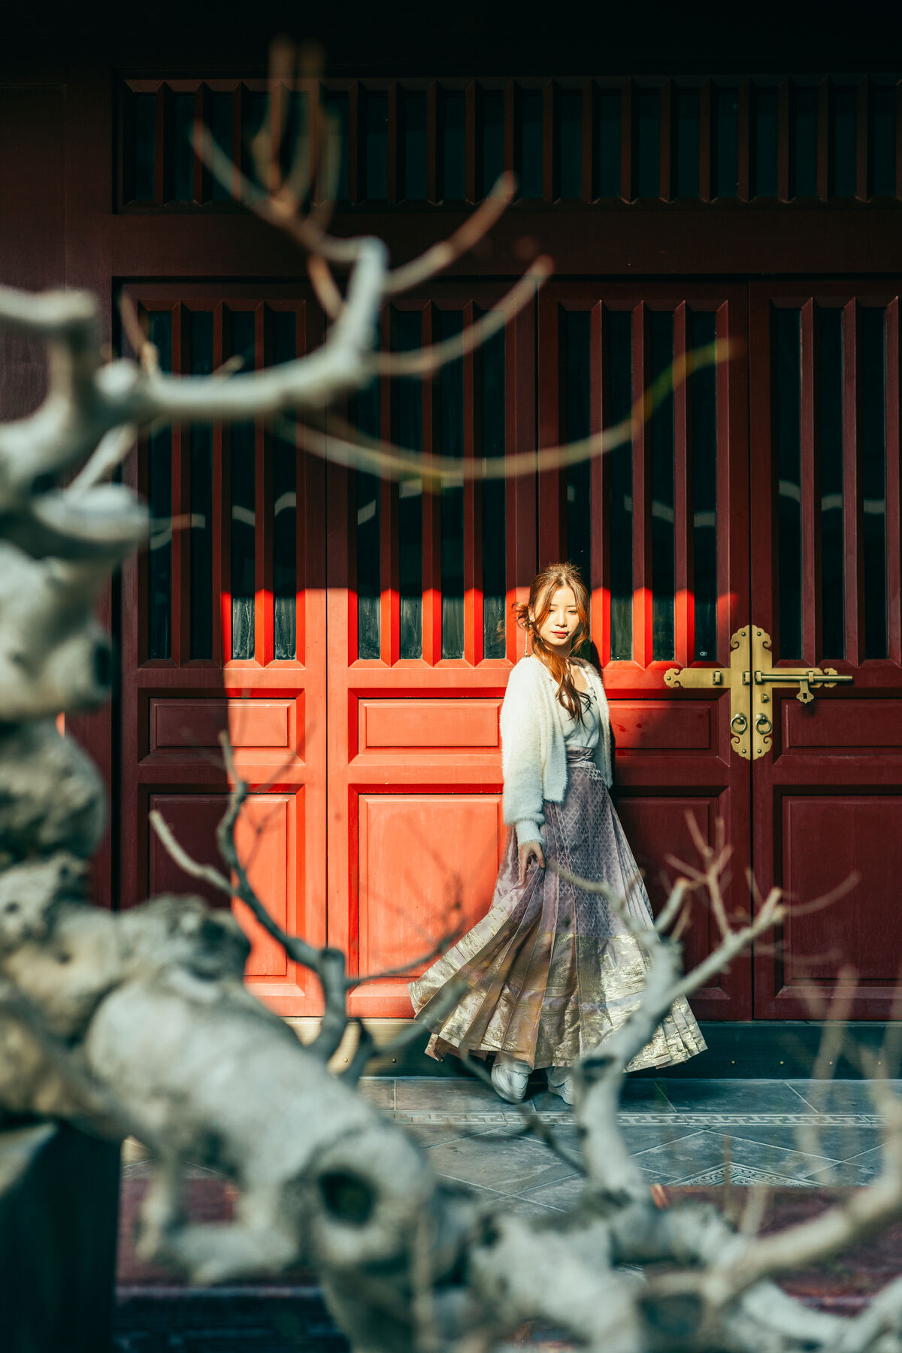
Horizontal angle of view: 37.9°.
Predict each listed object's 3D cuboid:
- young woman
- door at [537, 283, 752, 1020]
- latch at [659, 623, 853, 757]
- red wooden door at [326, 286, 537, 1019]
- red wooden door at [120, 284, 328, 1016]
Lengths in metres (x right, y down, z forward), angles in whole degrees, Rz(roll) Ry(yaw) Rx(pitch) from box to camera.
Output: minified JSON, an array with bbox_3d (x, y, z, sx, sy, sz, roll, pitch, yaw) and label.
[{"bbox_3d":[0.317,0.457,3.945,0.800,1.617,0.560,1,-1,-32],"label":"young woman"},{"bbox_3d":[0.627,-0.086,4.267,0.690,2.378,0.060,0,-1,1],"label":"door"},{"bbox_3d":[0.980,0.051,4.204,0.602,0.430,0.055,0,-1,1],"label":"latch"},{"bbox_3d":[-0.060,-0.086,4.277,0.680,2.377,0.060,0,-1,1],"label":"red wooden door"},{"bbox_3d":[-0.735,-0.090,4.287,0.667,2.374,0.060,0,-1,1],"label":"red wooden door"}]

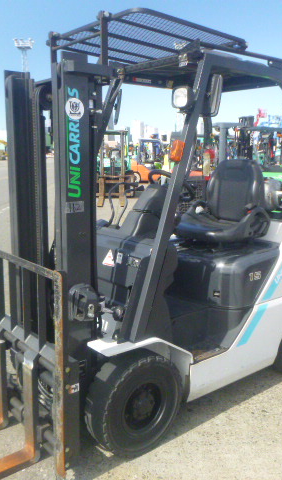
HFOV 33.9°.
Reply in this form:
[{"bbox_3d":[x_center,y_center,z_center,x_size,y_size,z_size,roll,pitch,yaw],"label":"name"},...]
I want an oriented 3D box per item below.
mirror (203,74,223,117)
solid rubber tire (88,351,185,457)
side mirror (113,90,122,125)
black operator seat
[{"bbox_3d":[0.374,-0.791,2.538,0.140,0.220,0.040,3,1,19],"label":"mirror"},{"bbox_3d":[-0.021,0.872,2.520,0.560,0.560,0.175,-8,13,-37],"label":"solid rubber tire"},{"bbox_3d":[-0.156,-0.929,3.240,0.040,0.225,0.140,9,10,-6],"label":"side mirror"},{"bbox_3d":[0.590,-0.298,3.358,0.580,0.570,0.520,-8,13,-37],"label":"black operator seat"}]

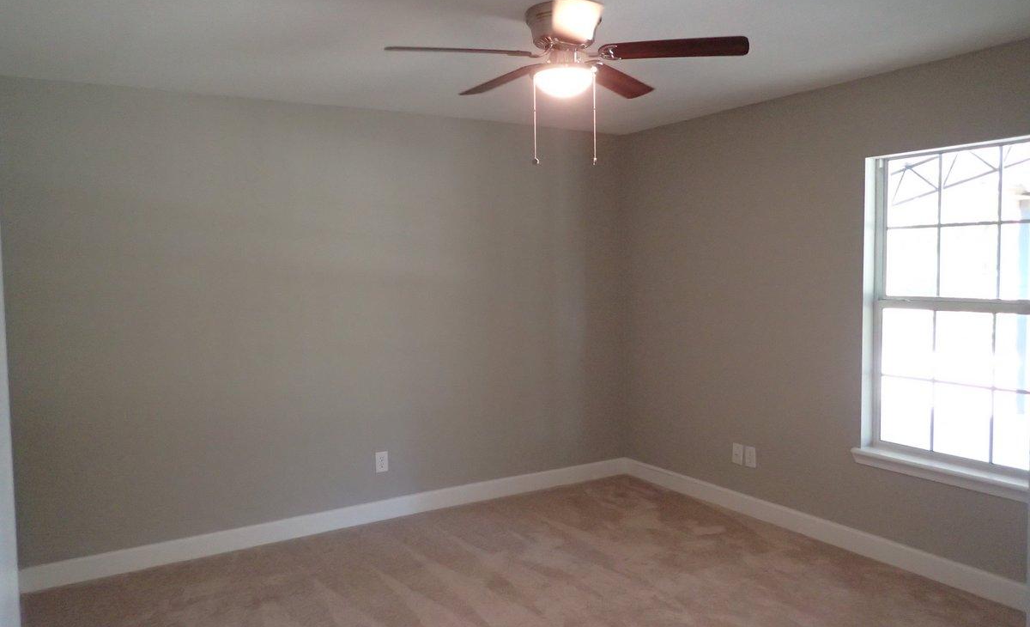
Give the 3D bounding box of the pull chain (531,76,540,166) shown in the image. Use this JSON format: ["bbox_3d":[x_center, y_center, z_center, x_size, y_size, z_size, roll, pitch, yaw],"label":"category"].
[{"bbox_3d":[0.076,-0.710,2.751,0.027,0.317,0.027,-1,4,0],"label":"pull chain"}]

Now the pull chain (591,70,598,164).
[{"bbox_3d":[0.293,-0.724,2.750,0.023,0.356,0.023,-1,4,0],"label":"pull chain"}]

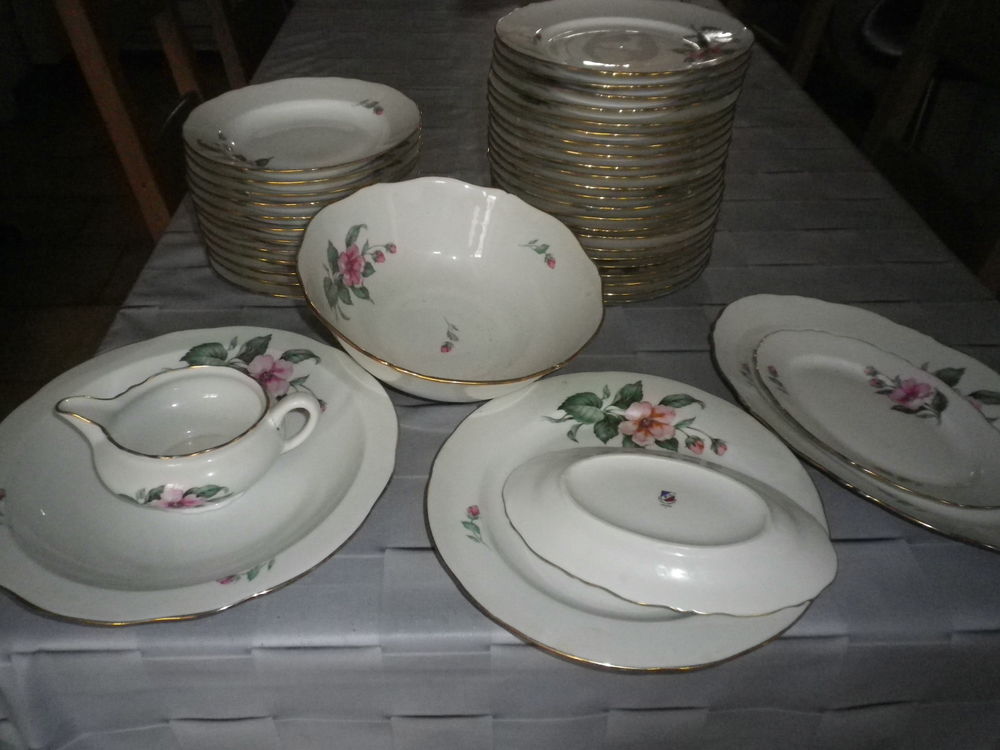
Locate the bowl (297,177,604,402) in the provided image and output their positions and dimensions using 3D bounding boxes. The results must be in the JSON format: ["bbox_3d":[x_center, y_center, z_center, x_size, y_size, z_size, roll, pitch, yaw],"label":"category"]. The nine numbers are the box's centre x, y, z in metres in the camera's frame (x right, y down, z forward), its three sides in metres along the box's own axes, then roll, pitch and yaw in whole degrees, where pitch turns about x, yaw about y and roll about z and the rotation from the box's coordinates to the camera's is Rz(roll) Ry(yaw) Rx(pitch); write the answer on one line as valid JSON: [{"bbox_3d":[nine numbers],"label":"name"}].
[{"bbox_3d":[-0.046,-0.058,0.718,0.260,0.097,0.260,8,47,-9],"label":"bowl"}]

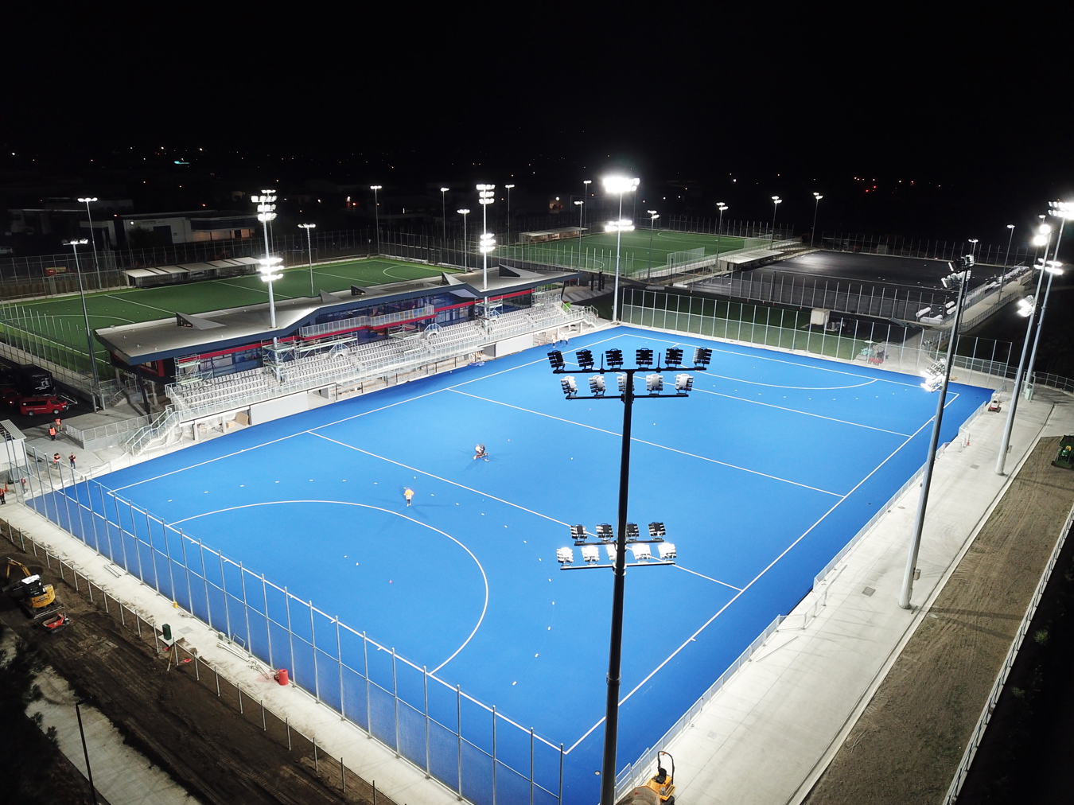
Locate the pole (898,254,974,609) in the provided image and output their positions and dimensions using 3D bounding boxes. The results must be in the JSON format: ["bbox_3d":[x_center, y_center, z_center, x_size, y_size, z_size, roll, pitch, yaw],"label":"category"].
[{"bbox_3d":[27.882,2.851,57.221,1.400,25.900,5.500,15,22,36],"label":"pole"}]

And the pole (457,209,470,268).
[{"bbox_3d":[-13.103,-26.644,149.799,1.000,18.100,3.300,15,22,36],"label":"pole"}]

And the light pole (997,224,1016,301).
[{"bbox_3d":[104.148,-30.641,178.718,1.200,17.200,2.600,15,22,36],"label":"light pole"}]

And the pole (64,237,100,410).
[{"bbox_3d":[-55.239,-10.486,98.714,1.000,18.300,3.100,15,22,36],"label":"pole"}]

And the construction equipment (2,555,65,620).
[{"bbox_3d":[-38.147,13.609,60.501,6.200,2.900,2.000,15,22,36],"label":"construction equipment"}]

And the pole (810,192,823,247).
[{"bbox_3d":[93.145,-60.801,269.689,2.000,18.100,3.200,15,22,36],"label":"pole"}]

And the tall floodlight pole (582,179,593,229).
[{"bbox_3d":[16.754,-66.515,275.222,1.000,17.400,3.100,15,22,36],"label":"tall floodlight pole"}]

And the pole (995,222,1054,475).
[{"bbox_3d":[49.678,-4.993,82.365,1.400,25.900,5.500,15,22,36],"label":"pole"}]

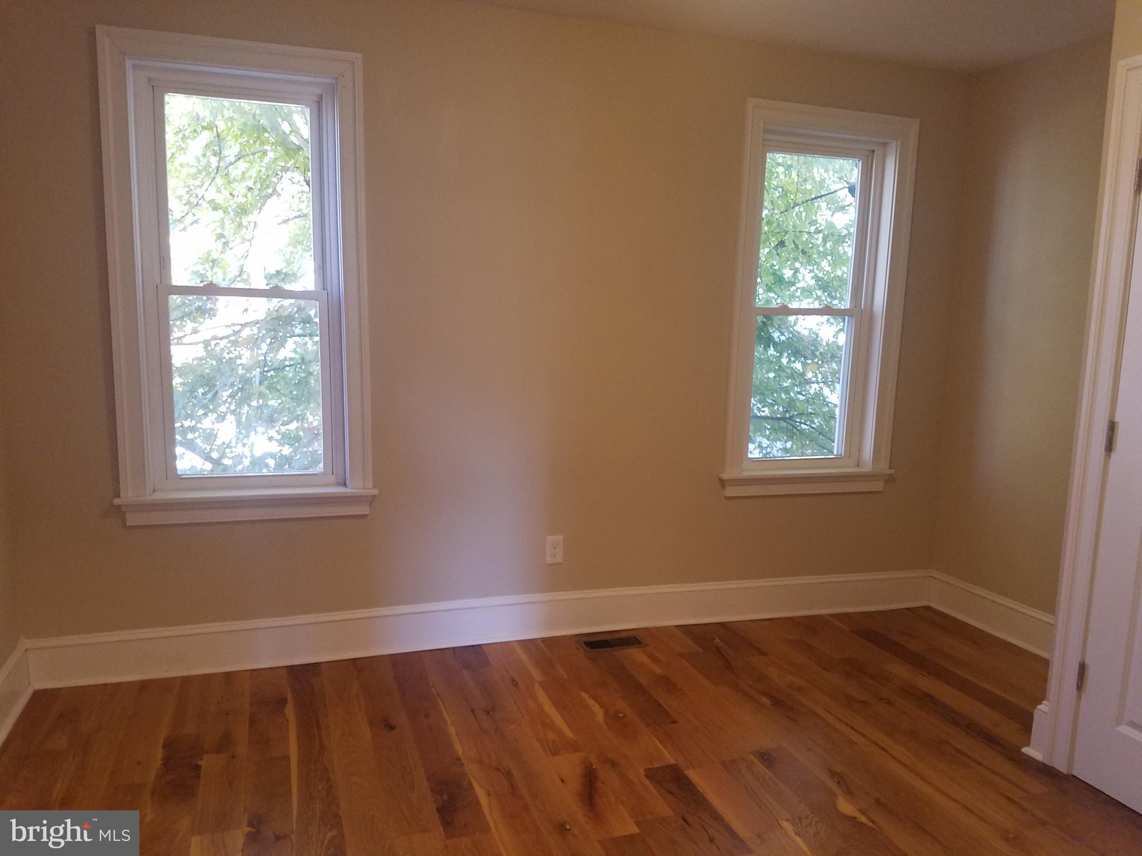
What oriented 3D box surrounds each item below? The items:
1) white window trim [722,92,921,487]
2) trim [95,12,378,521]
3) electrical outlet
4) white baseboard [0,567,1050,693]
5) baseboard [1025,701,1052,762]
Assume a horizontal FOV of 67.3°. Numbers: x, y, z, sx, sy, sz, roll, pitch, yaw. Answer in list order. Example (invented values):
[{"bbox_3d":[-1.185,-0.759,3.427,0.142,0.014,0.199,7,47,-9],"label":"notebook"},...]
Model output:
[{"bbox_3d":[1.060,-0.521,3.702,0.850,1.637,0.120,-1,9,-18],"label":"white window trim"},{"bbox_3d":[-1.135,-0.485,3.006,0.850,1.637,0.120,-1,9,-18],"label":"trim"},{"bbox_3d":[-0.065,0.495,3.481,0.071,0.115,0.010,-1,9,-18],"label":"electrical outlet"},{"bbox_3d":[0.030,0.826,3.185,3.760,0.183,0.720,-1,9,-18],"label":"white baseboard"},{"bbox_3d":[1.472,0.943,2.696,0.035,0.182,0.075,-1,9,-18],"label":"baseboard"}]

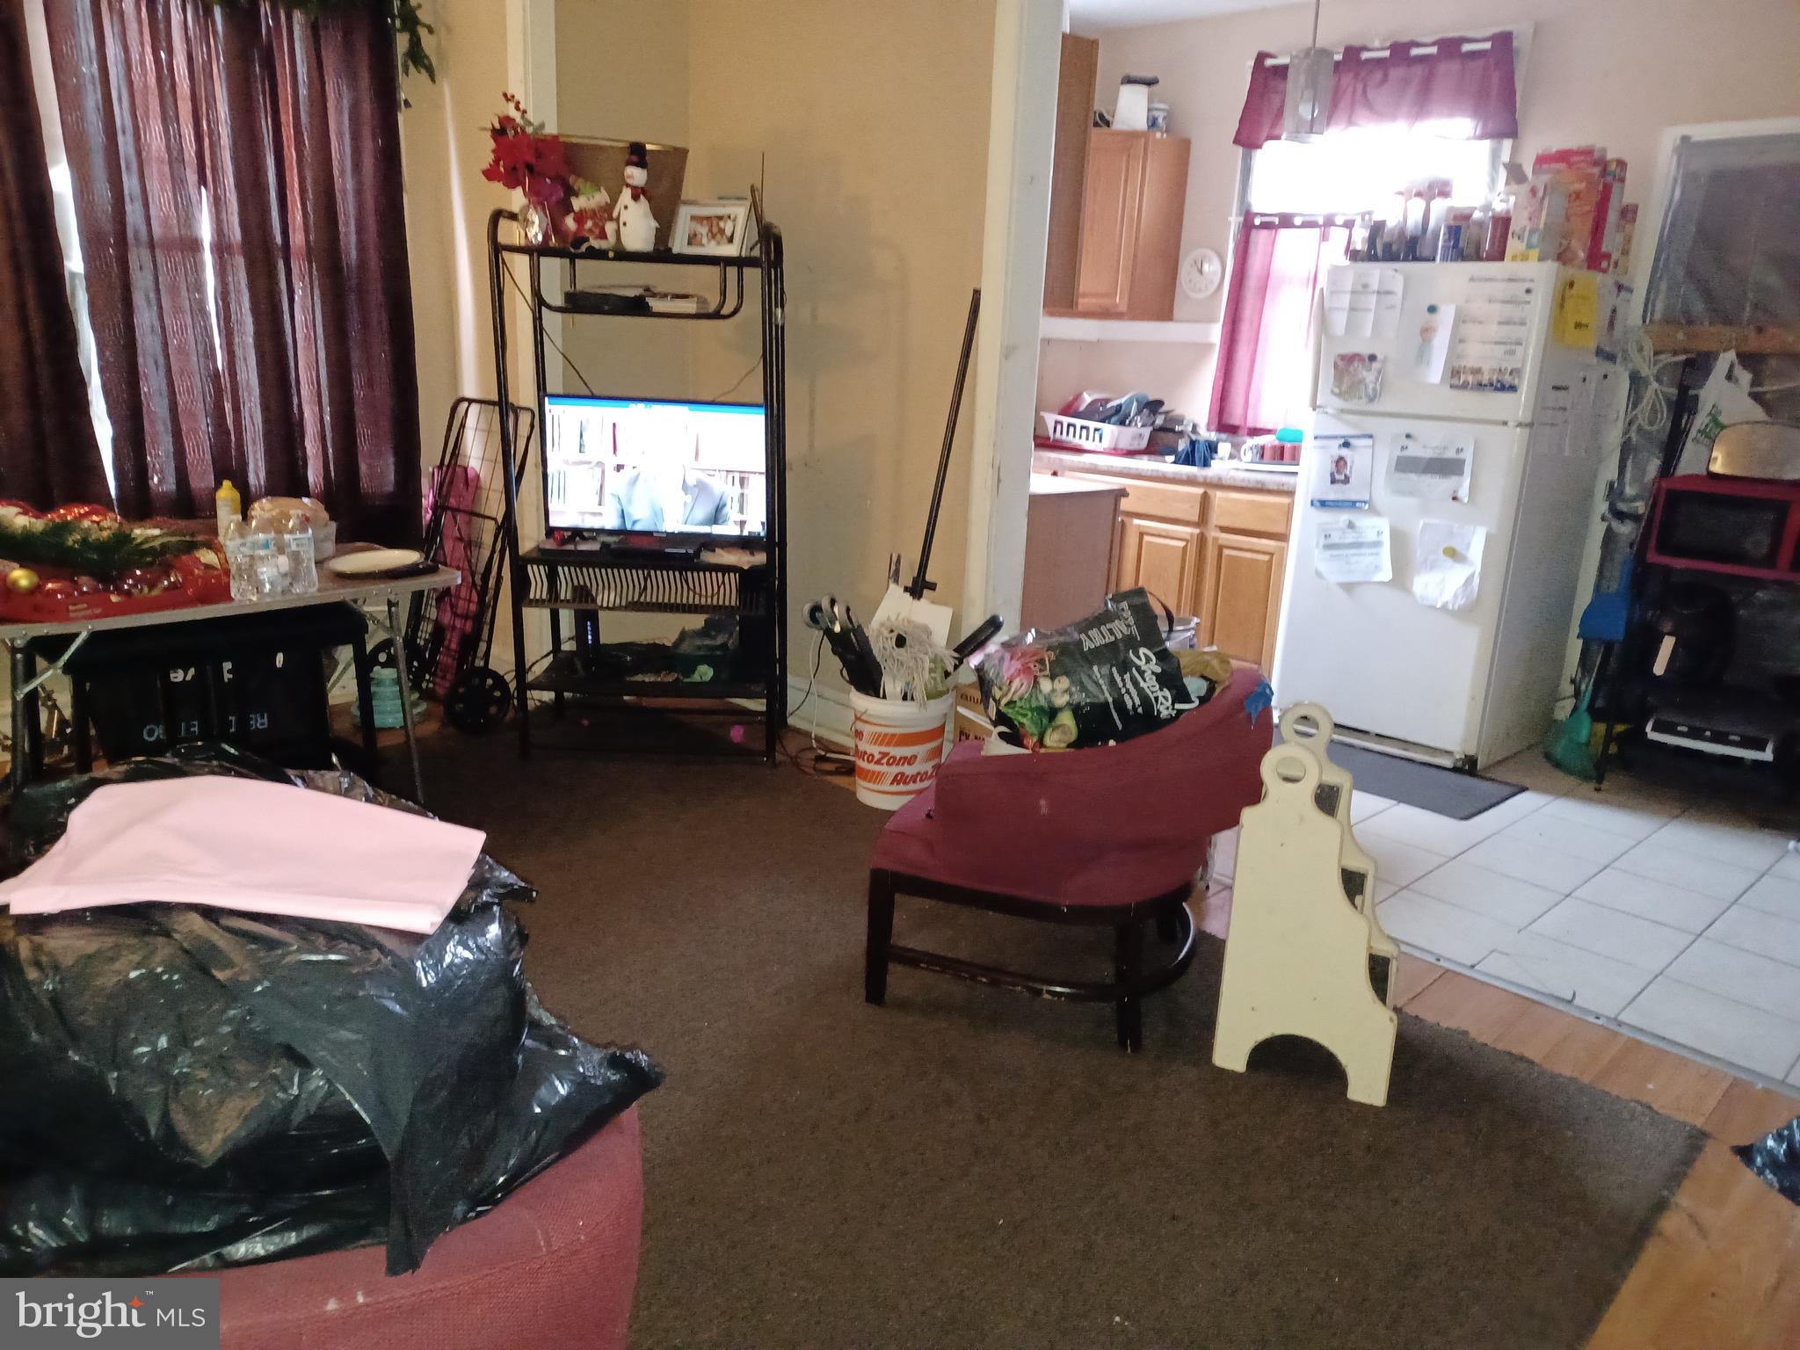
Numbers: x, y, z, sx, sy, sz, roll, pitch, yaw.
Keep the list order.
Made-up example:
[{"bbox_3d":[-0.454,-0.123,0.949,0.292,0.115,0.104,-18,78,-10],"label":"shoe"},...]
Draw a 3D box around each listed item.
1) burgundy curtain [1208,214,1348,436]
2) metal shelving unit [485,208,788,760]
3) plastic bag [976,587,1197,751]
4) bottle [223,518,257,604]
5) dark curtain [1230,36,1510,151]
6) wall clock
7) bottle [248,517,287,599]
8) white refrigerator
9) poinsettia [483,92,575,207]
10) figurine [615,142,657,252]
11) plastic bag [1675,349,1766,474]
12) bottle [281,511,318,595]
[{"bbox_3d":[1.558,-1.435,5.382,0.080,0.910,0.550,-13,22,-42],"label":"burgundy curtain"},{"bbox_3d":[-0.814,-0.594,4.254,0.860,1.710,0.400,2,16,0],"label":"metal shelving unit"},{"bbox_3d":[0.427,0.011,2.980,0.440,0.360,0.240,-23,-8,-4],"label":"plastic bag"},{"bbox_3d":[-1.690,-0.290,3.315,0.068,0.205,0.068,-13,22,-42],"label":"bottle"},{"bbox_3d":[1.778,-2.201,4.926,0.090,0.370,1.110,-13,22,-42],"label":"dark curtain"},{"bbox_3d":[1.306,-1.733,5.618,0.040,0.212,0.215,-13,22,-42],"label":"wall clock"},{"bbox_3d":[-1.645,-0.304,3.367,0.068,0.205,0.068,-13,22,-42],"label":"bottle"},{"bbox_3d":[1.965,-0.600,4.670,0.700,1.655,0.750,-13,22,-42],"label":"white refrigerator"},{"bbox_3d":[-1.109,-1.566,3.895,0.270,0.330,0.230,2,16,0],"label":"poinsettia"},{"bbox_3d":[-0.786,-1.431,3.893,0.120,0.305,0.100,8,17,19],"label":"figurine"},{"bbox_3d":[2.565,-0.795,3.989,0.180,0.390,0.250,-13,22,-42],"label":"plastic bag"},{"bbox_3d":[-1.581,-0.317,3.415,0.068,0.205,0.068,-13,22,-42],"label":"bottle"}]

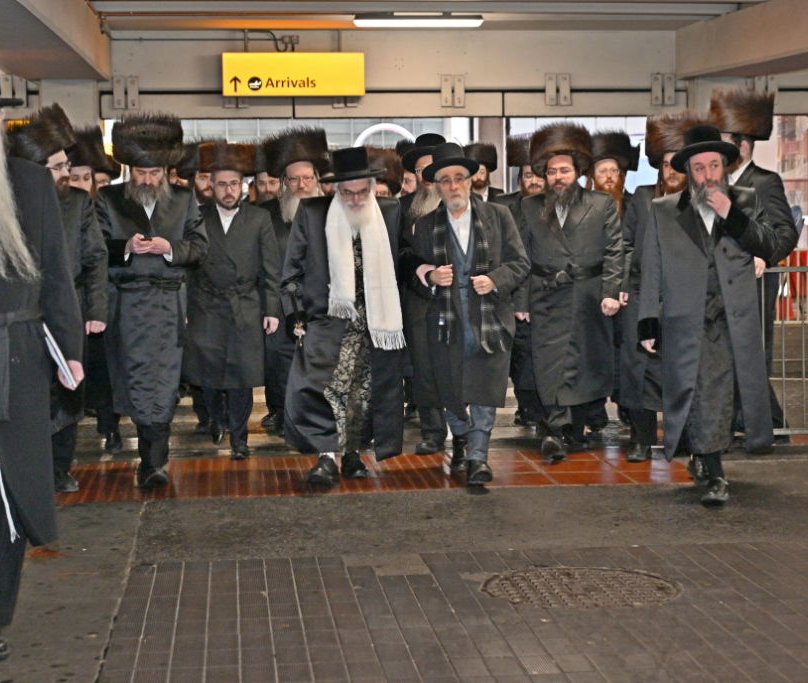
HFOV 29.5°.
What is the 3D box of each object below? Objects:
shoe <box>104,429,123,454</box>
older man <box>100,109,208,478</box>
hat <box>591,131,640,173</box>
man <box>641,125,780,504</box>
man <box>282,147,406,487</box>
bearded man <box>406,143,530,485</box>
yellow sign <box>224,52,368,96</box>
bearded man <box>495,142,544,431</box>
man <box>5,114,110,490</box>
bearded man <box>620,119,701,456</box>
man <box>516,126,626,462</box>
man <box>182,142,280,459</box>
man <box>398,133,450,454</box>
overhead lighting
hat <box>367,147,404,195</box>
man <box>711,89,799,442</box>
[{"bbox_3d":[-1.766,0.599,9.364,0.110,0.120,0.300,-2,4,-10],"label":"shoe"},{"bbox_3d":[-1.307,-0.217,7.950,0.580,1.910,0.500,-1,6,-5],"label":"older man"},{"bbox_3d":[1.364,-1.259,10.100,0.330,0.220,0.350,-1,4,-6],"label":"hat"},{"bbox_3d":[1.517,-0.150,7.680,0.680,1.840,0.580,-1,6,-3],"label":"man"},{"bbox_3d":[-0.321,-0.152,8.199,0.670,1.750,0.550,-1,4,-6],"label":"man"},{"bbox_3d":[0.342,-0.154,8.150,0.630,1.790,0.540,-1,6,-2],"label":"bearded man"},{"bbox_3d":[-1.156,-2.781,16.000,1.480,0.450,0.140,-2,6,-7],"label":"yellow sign"},{"bbox_3d":[0.853,-0.400,10.279,0.540,1.910,0.480,-1,4,-6],"label":"bearded man"},{"bbox_3d":[-1.818,-0.227,8.050,0.570,1.960,0.520,-2,4,-14],"label":"man"},{"bbox_3d":[1.519,-0.307,8.759,0.580,1.930,0.500,-1,4,-3],"label":"bearded man"},{"bbox_3d":[0.948,-0.286,8.800,0.610,1.910,0.520,0,6,3],"label":"man"},{"bbox_3d":[-1.032,-0.254,9.234,0.560,1.820,0.520,-1,4,-6],"label":"man"},{"bbox_3d":[0.134,-0.279,8.750,0.580,1.820,0.500,-1,6,-2],"label":"man"},{"bbox_3d":[0.140,-3.088,14.800,1.280,0.120,0.170,-2,6,-7],"label":"overhead lighting"},{"bbox_3d":[-0.181,-1.124,10.100,0.360,0.270,0.360,-1,6,-6],"label":"hat"},{"bbox_3d":[2.057,-0.422,8.997,0.600,2.030,0.520,-3,5,-30],"label":"man"}]

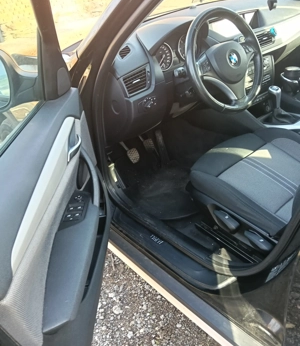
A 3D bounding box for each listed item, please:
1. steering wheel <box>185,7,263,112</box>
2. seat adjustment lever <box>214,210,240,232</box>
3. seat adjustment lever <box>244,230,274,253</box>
[{"bbox_3d":[0.273,-0.407,1.154,0.375,0.372,0.085,-28,14,-30],"label":"steering wheel"},{"bbox_3d":[0.283,0.174,1.138,0.028,0.031,0.105,-32,52,-30],"label":"seat adjustment lever"},{"bbox_3d":[0.370,0.232,1.065,0.028,0.031,0.105,-32,52,-30],"label":"seat adjustment lever"}]

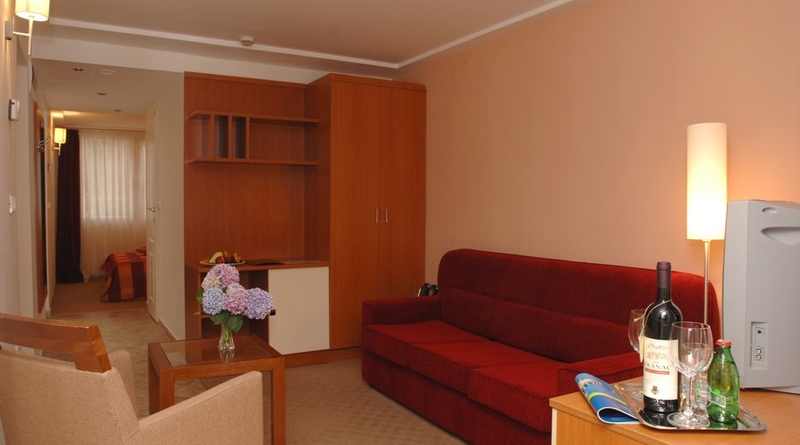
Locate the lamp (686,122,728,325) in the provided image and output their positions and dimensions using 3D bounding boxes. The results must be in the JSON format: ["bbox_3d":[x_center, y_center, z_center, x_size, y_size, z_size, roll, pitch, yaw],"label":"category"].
[{"bbox_3d":[1.242,0.350,2.258,0.240,1.510,0.240,-2,3,-32],"label":"lamp"}]

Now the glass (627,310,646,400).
[{"bbox_3d":[0.566,0.304,1.272,0.080,0.199,0.080,-1,3,-10],"label":"glass"}]

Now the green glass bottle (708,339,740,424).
[{"bbox_3d":[0.676,0.328,1.157,0.057,0.163,0.057,-1,3,-10],"label":"green glass bottle"}]

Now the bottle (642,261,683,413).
[{"bbox_3d":[0.576,0.247,1.213,0.074,0.320,0.074,2,4,38],"label":"bottle"}]

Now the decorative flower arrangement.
[{"bbox_3d":[-0.733,0.365,2.457,0.320,0.380,0.280,-1,3,-17],"label":"decorative flower arrangement"}]

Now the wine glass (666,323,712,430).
[{"bbox_3d":[0.598,0.311,1.144,0.080,0.199,0.080,-1,3,-10],"label":"wine glass"}]

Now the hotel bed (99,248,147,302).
[{"bbox_3d":[-2.934,0.559,7.577,2.000,0.620,1.400,-2,3,-32],"label":"hotel bed"}]

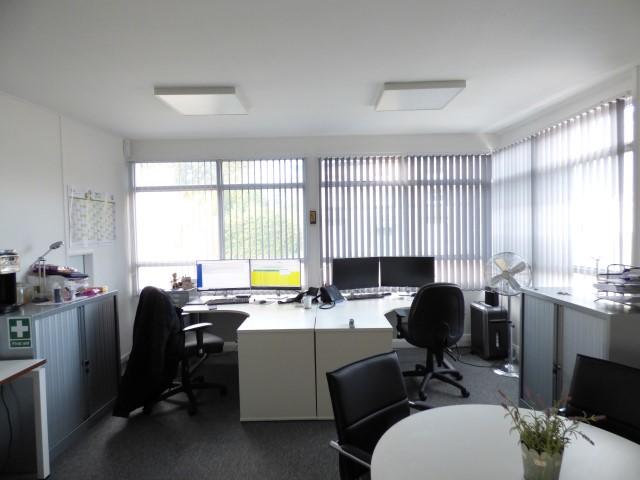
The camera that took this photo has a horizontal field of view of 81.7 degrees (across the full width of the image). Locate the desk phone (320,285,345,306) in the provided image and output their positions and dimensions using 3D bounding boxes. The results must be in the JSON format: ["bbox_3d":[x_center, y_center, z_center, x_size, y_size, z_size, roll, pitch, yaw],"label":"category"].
[{"bbox_3d":[0.138,0.567,3.815,0.190,0.145,0.190,-3,4,-35],"label":"desk phone"}]

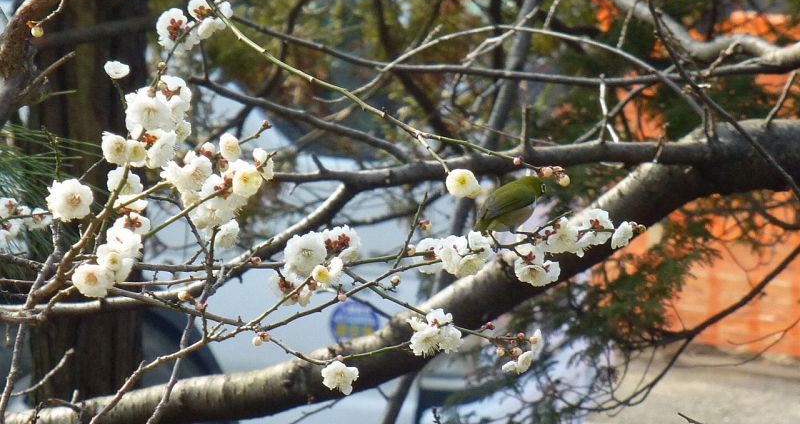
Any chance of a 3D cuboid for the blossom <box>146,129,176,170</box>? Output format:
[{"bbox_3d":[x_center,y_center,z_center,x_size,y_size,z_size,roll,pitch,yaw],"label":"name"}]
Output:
[{"bbox_3d":[-0.158,-0.042,4.400,0.016,0.028,0.026,28,16,30],"label":"blossom"}]

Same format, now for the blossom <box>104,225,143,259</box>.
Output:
[{"bbox_3d":[-0.182,0.019,4.400,0.026,0.024,0.015,-1,21,-25],"label":"blossom"}]

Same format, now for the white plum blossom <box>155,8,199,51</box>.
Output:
[{"bbox_3d":[-0.167,-0.137,5.000,0.032,0.031,0.016,0,0,-12],"label":"white plum blossom"}]

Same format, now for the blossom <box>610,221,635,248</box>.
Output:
[{"bbox_3d":[0.147,0.015,4.400,0.018,0.019,0.011,-1,25,-47],"label":"blossom"}]

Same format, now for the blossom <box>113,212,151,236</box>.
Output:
[{"bbox_3d":[-0.223,0.011,5.550,0.031,0.024,0.017,0,-21,3],"label":"blossom"}]

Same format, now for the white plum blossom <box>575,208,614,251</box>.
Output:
[{"bbox_3d":[0.128,0.012,4.400,0.026,0.028,0.019,0,-15,6],"label":"white plum blossom"}]

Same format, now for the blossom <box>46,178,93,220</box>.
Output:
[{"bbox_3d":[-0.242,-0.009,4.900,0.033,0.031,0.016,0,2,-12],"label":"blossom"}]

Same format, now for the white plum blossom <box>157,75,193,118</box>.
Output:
[{"bbox_3d":[-0.148,-0.077,4.400,0.023,0.028,0.015,0,-3,18],"label":"white plum blossom"}]

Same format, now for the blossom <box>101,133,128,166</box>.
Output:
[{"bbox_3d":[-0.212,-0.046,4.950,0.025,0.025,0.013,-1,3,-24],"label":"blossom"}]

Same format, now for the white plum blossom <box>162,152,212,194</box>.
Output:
[{"bbox_3d":[-0.141,-0.025,4.400,0.036,0.028,0.022,-1,6,-24],"label":"white plum blossom"}]

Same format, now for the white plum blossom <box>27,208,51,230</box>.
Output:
[{"bbox_3d":[-0.309,0.006,5.700,0.021,0.020,0.014,0,-12,0],"label":"white plum blossom"}]

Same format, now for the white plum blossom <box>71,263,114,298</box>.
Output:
[{"bbox_3d":[-0.225,0.050,4.900,0.030,0.027,0.016,0,2,7],"label":"white plum blossom"}]

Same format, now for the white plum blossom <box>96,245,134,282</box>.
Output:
[{"bbox_3d":[-0.187,0.034,4.400,0.025,0.025,0.018,0,3,3],"label":"white plum blossom"}]

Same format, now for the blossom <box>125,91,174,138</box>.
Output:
[{"bbox_3d":[-0.186,-0.073,4.950,0.034,0.034,0.019,0,25,-3],"label":"blossom"}]

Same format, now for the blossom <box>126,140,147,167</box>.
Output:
[{"bbox_3d":[-0.219,-0.049,5.550,0.019,0.022,0.015,0,0,-6],"label":"blossom"}]

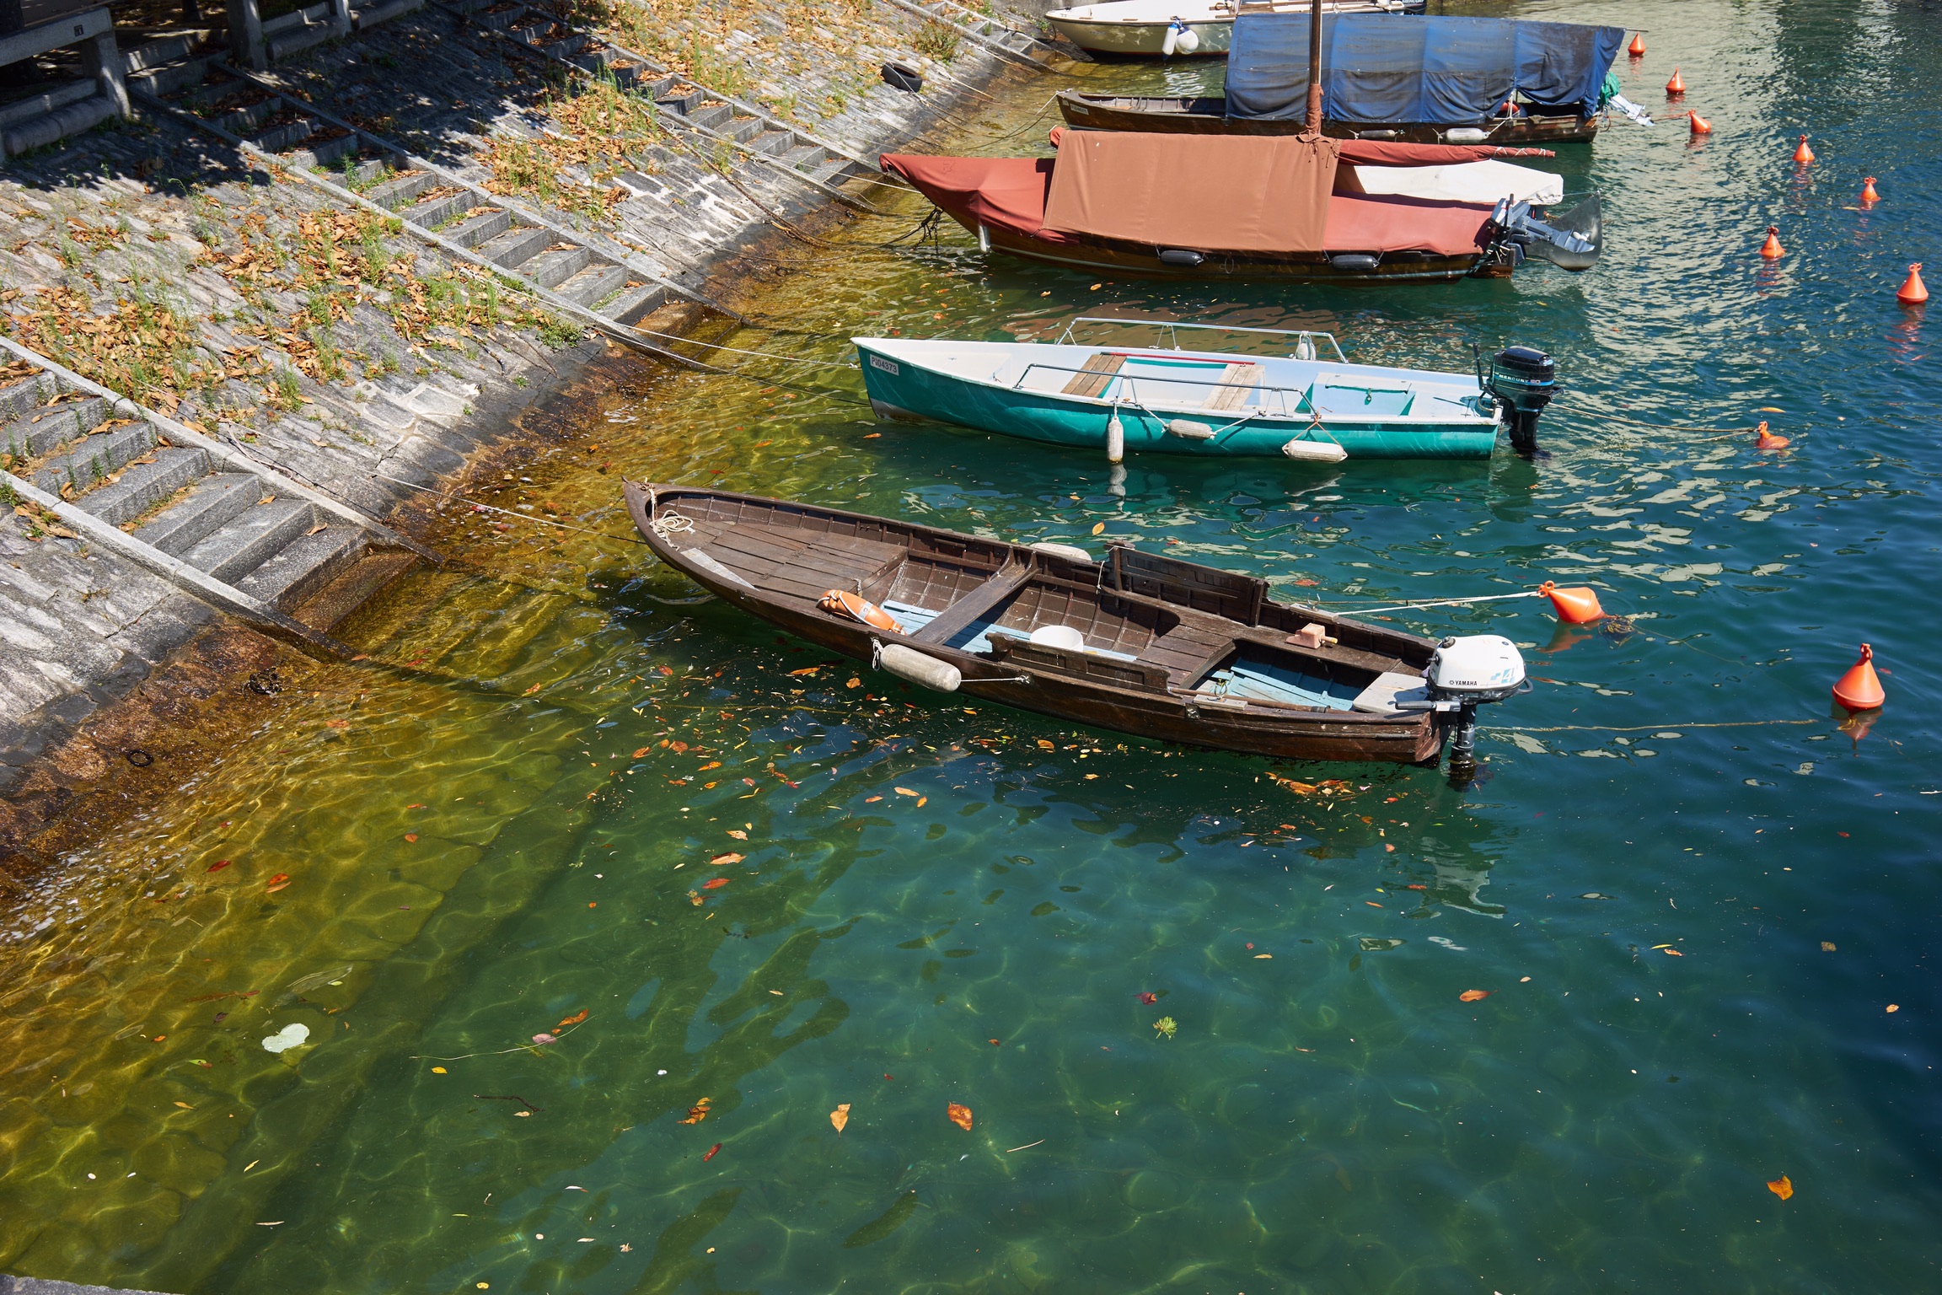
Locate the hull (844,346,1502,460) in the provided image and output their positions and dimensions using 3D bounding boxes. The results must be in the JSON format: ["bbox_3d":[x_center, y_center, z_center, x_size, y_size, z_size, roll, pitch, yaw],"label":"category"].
[{"bbox_3d":[1.550,-2.031,14.969,5.037,0.780,1.420,3,28,9],"label":"hull"}]

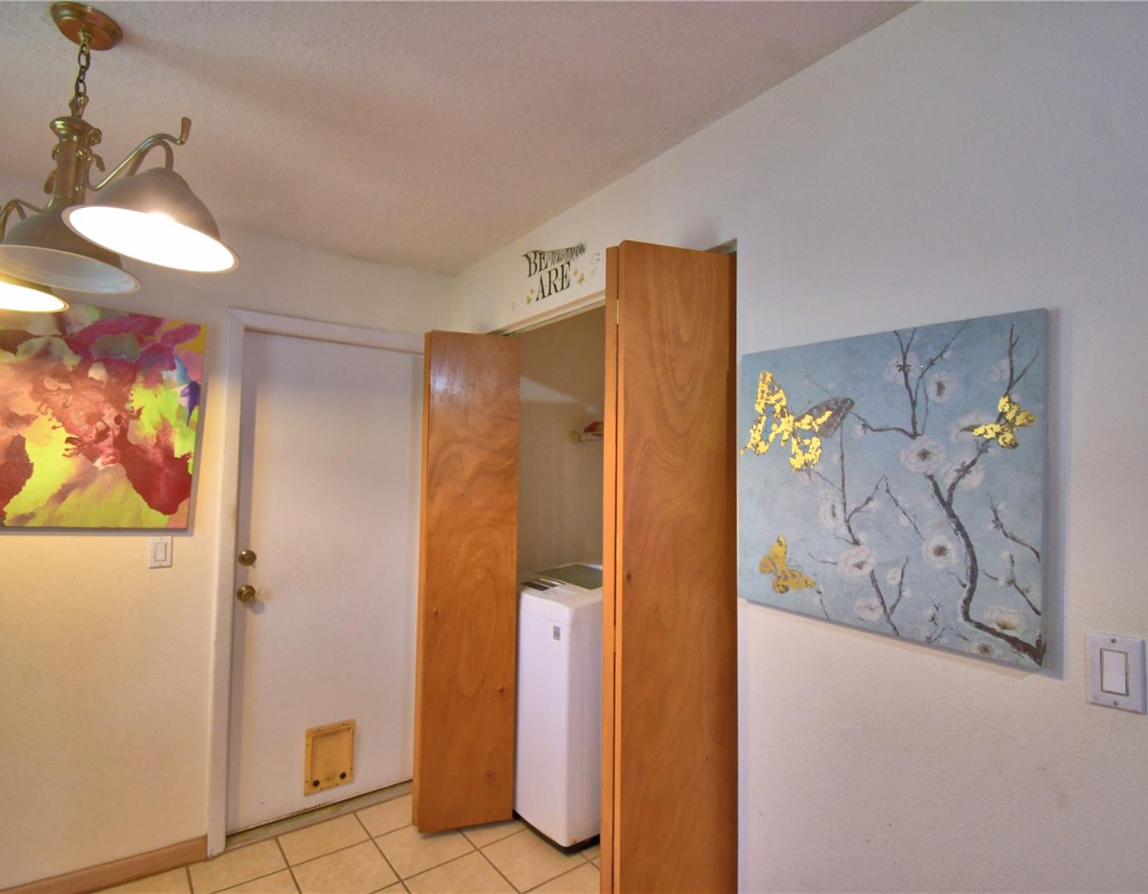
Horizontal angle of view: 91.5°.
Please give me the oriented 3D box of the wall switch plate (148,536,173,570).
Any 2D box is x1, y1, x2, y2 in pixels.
[{"bbox_3d":[-1.575,0.402,2.132,0.071,0.116,0.008,2,-2,-35],"label":"wall switch plate"}]

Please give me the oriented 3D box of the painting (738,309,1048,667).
[{"bbox_3d":[0.616,0.072,1.185,0.028,0.608,0.606,3,-2,-37],"label":"painting"}]

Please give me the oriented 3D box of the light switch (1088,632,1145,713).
[{"bbox_3d":[0.850,0.354,0.879,0.008,0.115,0.070,3,-2,-37],"label":"light switch"}]

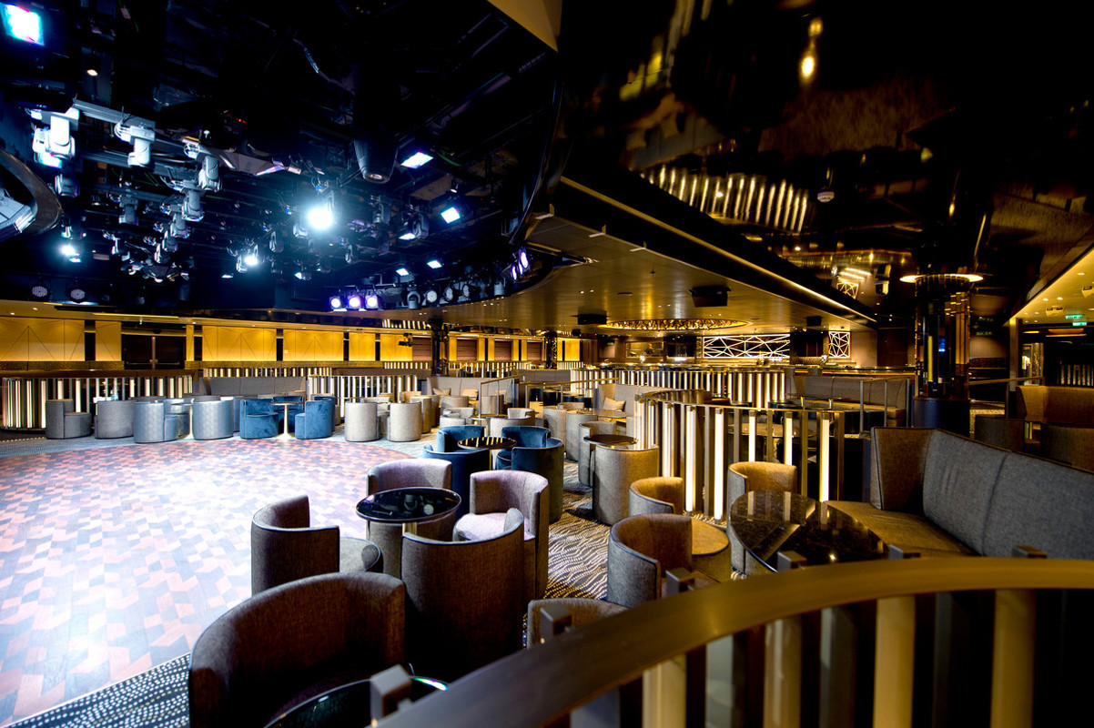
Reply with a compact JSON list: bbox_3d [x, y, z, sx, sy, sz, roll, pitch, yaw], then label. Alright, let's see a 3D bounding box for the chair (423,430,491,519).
[{"bbox_3d":[-0.875,1.161,4.180,0.655,0.702,0.655,0,1,25],"label":"chair"}]

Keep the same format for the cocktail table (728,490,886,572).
[{"bbox_3d":[1.456,1.274,2.454,0.743,0.668,1.467,1,1,22],"label":"cocktail table"}]

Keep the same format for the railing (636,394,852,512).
[{"bbox_3d":[1.983,0.986,5.045,1.780,1.177,2.500,1,1,0],"label":"railing"}]

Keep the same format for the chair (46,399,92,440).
[{"bbox_3d":[-9.557,1.087,8.523,0.655,0.702,0.655,0,1,-35],"label":"chair"}]

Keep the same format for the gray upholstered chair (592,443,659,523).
[{"bbox_3d":[0.803,1.177,4.310,0.650,0.700,0.660,0,1,-16],"label":"gray upholstered chair"}]

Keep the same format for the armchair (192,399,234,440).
[{"bbox_3d":[-6.454,1.066,8.220,0.640,0.700,0.630,1,1,40],"label":"armchair"}]

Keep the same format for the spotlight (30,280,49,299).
[{"bbox_3d":[-9.427,-1.378,7.900,0.260,0.330,0.280,1,1,40],"label":"spotlight"}]

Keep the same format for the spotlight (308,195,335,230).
[{"bbox_3d":[-3.032,-2.031,5.700,0.340,0.420,0.340,0,11,-30],"label":"spotlight"}]

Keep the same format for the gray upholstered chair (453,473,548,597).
[{"bbox_3d":[-0.308,1.176,2.960,0.655,0.702,0.655,1,1,40],"label":"gray upholstered chair"}]

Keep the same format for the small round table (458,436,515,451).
[{"bbox_3d":[-0.638,1.175,4.553,0.632,0.666,0.632,0,1,0],"label":"small round table"}]

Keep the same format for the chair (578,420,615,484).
[{"bbox_3d":[0.724,1.155,5.500,0.640,0.700,0.630,1,1,42],"label":"chair"}]

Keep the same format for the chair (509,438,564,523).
[{"bbox_3d":[-0.162,1.199,4.510,0.661,0.729,0.661,1,1,32],"label":"chair"}]

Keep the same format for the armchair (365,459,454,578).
[{"bbox_3d":[-1.103,1.206,3.419,0.661,0.729,0.661,0,1,-29],"label":"armchair"}]

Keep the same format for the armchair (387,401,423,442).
[{"bbox_3d":[-2.779,1.119,8.394,0.661,0.729,0.661,1,1,35],"label":"armchair"}]

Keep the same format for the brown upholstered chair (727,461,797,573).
[{"bbox_3d":[1.744,1.178,3.281,0.655,0.702,0.655,0,1,-31],"label":"brown upholstered chair"}]

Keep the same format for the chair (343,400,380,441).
[{"bbox_3d":[-3.592,1.112,8.364,0.661,0.729,0.661,1,1,30],"label":"chair"}]

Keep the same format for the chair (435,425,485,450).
[{"bbox_3d":[-0.988,1.150,5.130,0.655,0.702,0.655,1,1,44],"label":"chair"}]

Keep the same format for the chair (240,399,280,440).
[{"bbox_3d":[-5.769,1.098,8.546,0.655,0.702,0.655,0,1,9],"label":"chair"}]

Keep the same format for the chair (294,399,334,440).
[{"bbox_3d":[-4.601,1.074,8.380,0.640,0.700,0.630,0,1,-2],"label":"chair"}]

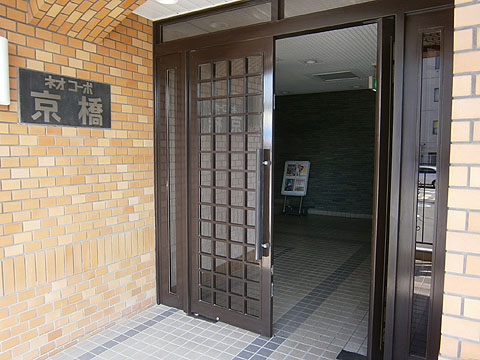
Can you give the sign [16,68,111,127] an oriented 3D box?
[{"bbox_3d":[-1.218,-0.559,2.582,0.035,0.350,0.695,4,6,33],"label":"sign"}]

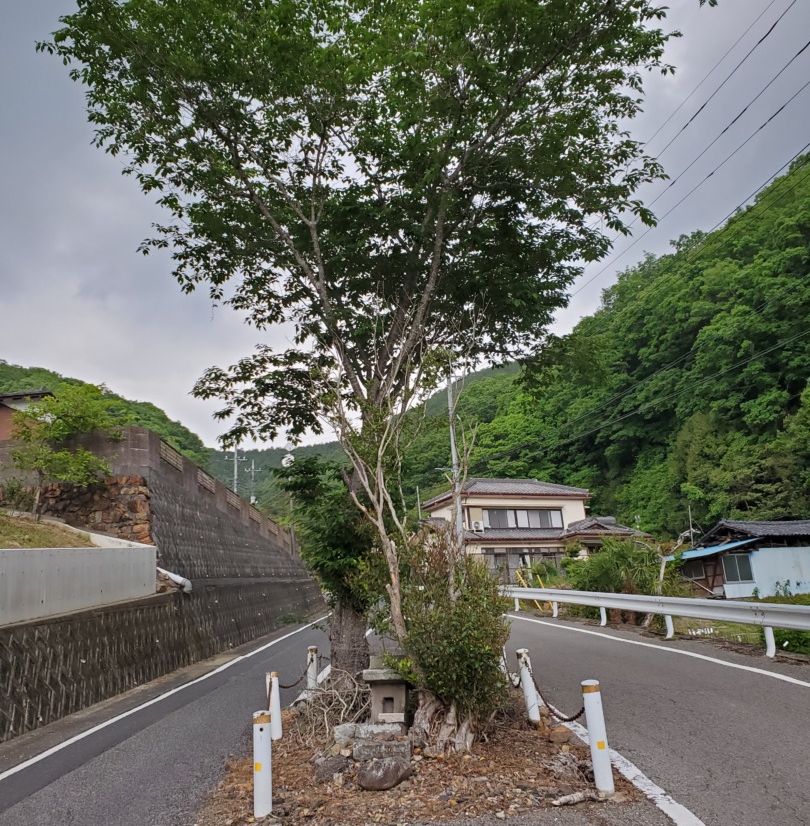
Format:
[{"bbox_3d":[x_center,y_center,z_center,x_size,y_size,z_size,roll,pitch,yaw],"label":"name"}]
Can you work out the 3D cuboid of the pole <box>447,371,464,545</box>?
[{"bbox_3d":[2.402,3.154,38.197,0.300,10.630,0.300,-4,-13,3],"label":"pole"}]

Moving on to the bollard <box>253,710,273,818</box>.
[{"bbox_3d":[-0.932,2.296,5.320,0.117,0.622,0.117,-1,-13,-10],"label":"bollard"}]

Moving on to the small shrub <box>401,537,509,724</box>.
[{"bbox_3d":[0.430,1.890,7.050,0.880,1.500,0.850,-5,-13,2],"label":"small shrub"}]

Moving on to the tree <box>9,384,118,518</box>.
[{"bbox_3d":[-6.231,0.684,14.800,1.900,2.250,1.800,1,-14,-23],"label":"tree"}]

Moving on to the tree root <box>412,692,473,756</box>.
[{"bbox_3d":[0.325,2.614,6.850,0.540,0.480,0.450,-5,-13,1],"label":"tree root"}]

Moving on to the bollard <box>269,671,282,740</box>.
[{"bbox_3d":[-1.362,3.075,8.522,0.117,0.641,0.117,-4,-13,-11],"label":"bollard"}]

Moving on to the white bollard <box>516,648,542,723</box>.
[{"bbox_3d":[1.302,2.845,8.479,0.117,0.705,0.117,-10,-13,5],"label":"white bollard"}]

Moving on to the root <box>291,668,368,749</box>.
[{"bbox_3d":[-0.744,2.941,8.100,0.800,0.620,0.700,-3,-13,-6],"label":"root"}]

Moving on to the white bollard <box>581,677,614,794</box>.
[{"bbox_3d":[1.280,2.149,5.377,0.117,0.681,0.117,-7,-13,10],"label":"white bollard"}]

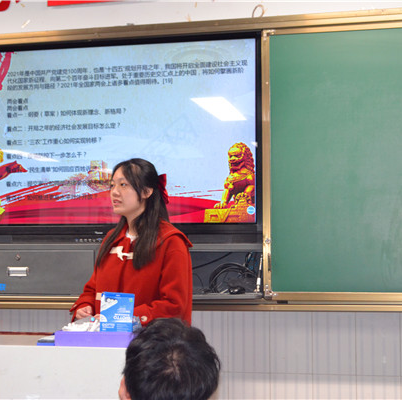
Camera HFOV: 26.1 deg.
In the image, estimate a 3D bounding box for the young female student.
[{"bbox_3d":[-0.258,0.648,3.330,0.490,1.620,0.400,-2,-4,37],"label":"young female student"}]

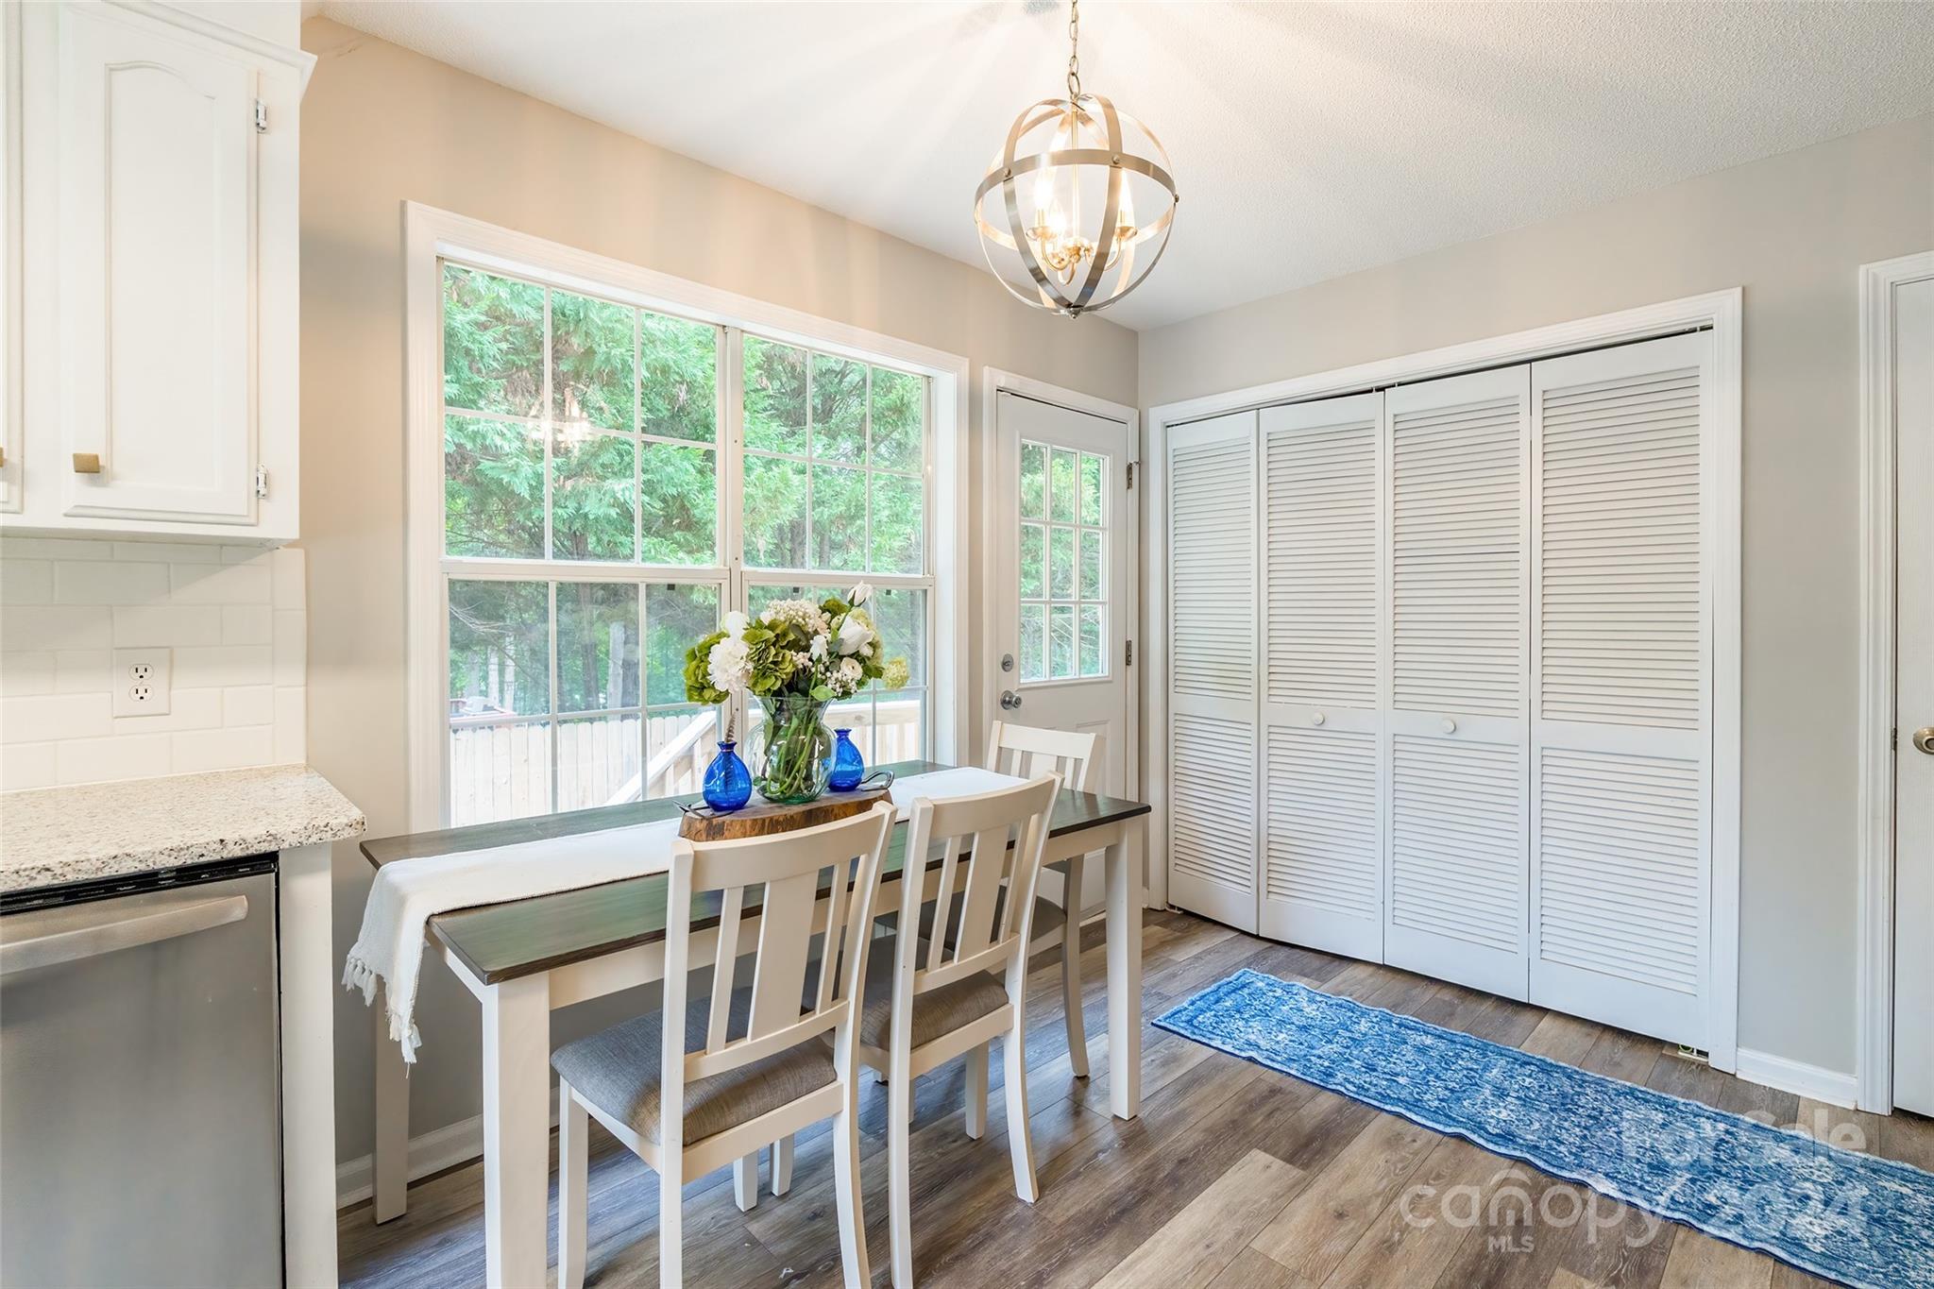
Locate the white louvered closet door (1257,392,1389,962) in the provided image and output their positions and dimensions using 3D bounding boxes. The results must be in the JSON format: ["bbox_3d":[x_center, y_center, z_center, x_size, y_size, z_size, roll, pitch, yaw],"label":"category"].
[{"bbox_3d":[1.321,0.118,3.202,0.450,2.040,0.035,1,1,40],"label":"white louvered closet door"}]

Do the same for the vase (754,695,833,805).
[{"bbox_3d":[-0.415,0.241,2.031,0.190,0.250,0.190,0,1,0],"label":"vase"}]

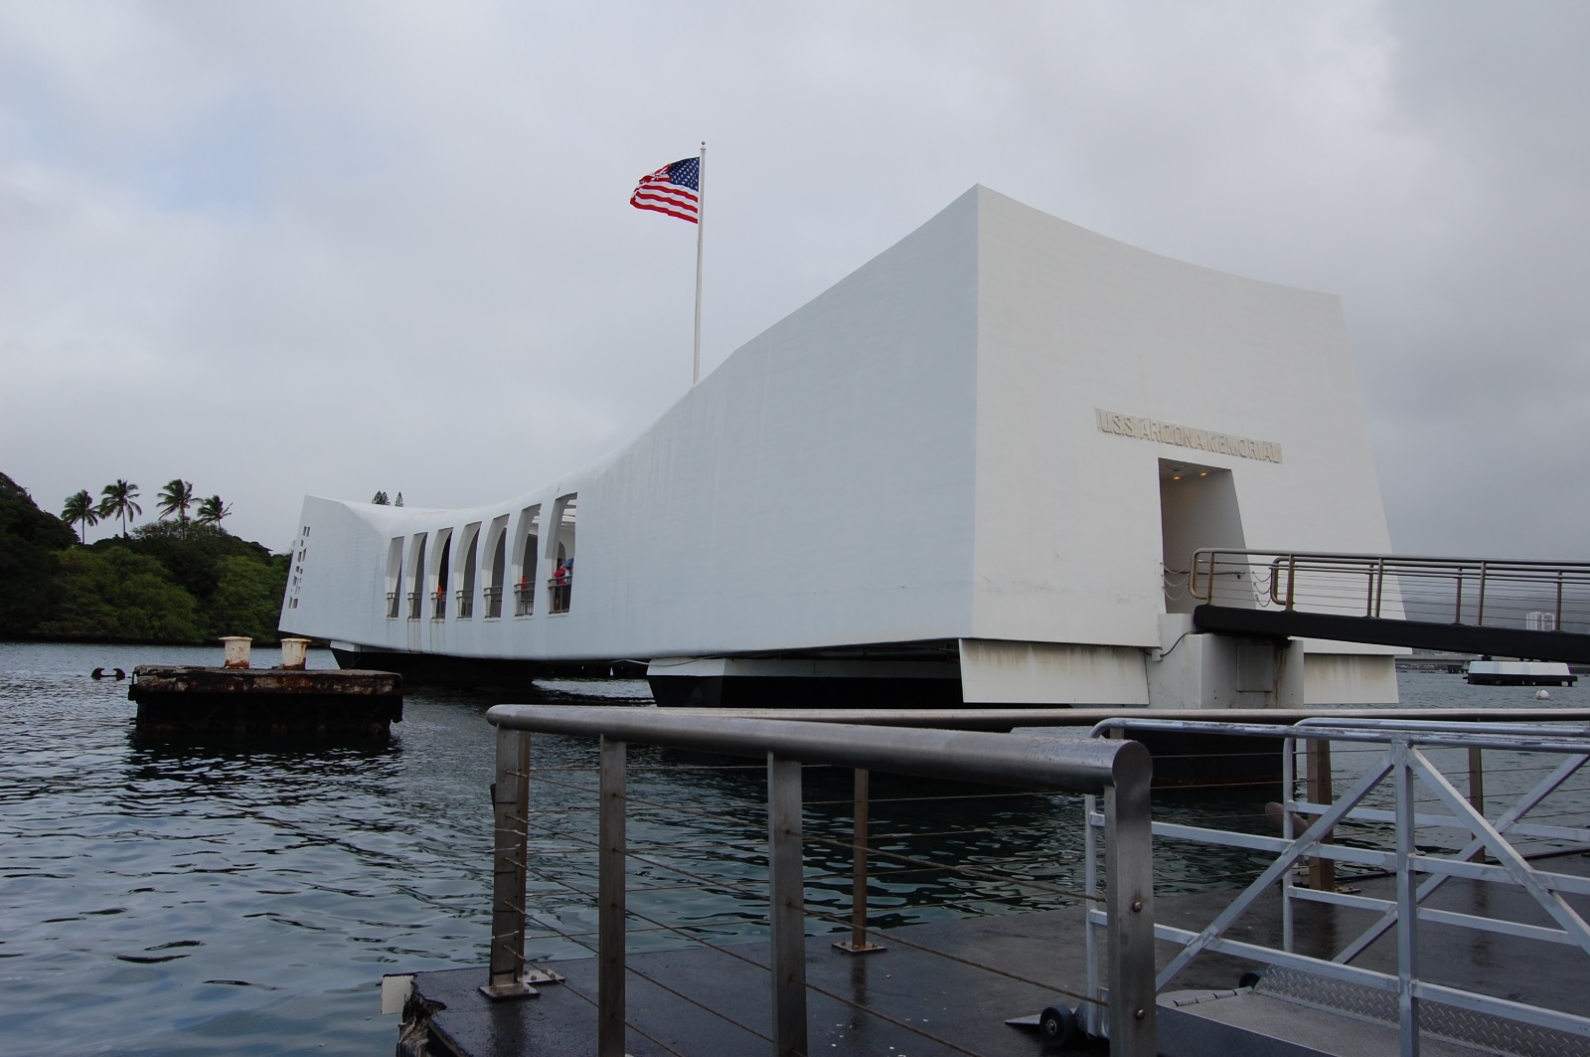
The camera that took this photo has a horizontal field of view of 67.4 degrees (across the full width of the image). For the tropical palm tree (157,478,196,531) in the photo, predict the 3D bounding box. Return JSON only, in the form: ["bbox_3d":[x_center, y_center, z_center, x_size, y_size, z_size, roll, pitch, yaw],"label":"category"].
[{"bbox_3d":[-96.078,2.152,183.483,5.600,20.000,5.600,1,-6,0],"label":"tropical palm tree"}]

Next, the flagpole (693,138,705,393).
[{"bbox_3d":[-3.959,-5.651,47.609,0.250,20.500,0.250,1,-6,0],"label":"flagpole"}]

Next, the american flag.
[{"bbox_3d":[-5.227,-13.529,47.483,3.100,2.800,0.700,5,-7,-32],"label":"american flag"}]

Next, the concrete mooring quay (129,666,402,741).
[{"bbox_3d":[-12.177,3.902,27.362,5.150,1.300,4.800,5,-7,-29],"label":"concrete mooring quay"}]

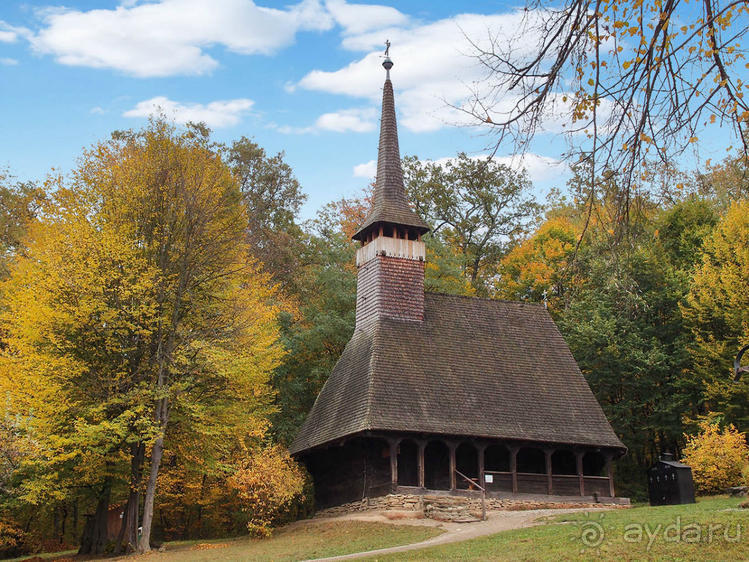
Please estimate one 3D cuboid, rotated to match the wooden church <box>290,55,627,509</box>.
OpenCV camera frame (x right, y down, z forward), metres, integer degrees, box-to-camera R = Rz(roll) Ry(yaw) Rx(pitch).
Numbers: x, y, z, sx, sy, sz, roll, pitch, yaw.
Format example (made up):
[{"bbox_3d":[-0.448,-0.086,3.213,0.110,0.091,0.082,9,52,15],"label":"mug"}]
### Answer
[{"bbox_3d":[3.967,-0.415,43.794,13.450,23.300,8.900,8,-19,-24],"label":"wooden church"}]

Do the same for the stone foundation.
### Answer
[{"bbox_3d":[4.489,10.486,40.043,12.100,0.950,8.800,8,-19,-24],"label":"stone foundation"}]

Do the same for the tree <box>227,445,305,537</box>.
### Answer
[{"bbox_3d":[-4.613,8.735,37.105,3.000,3.590,3.000,8,-19,-24],"label":"tree"}]

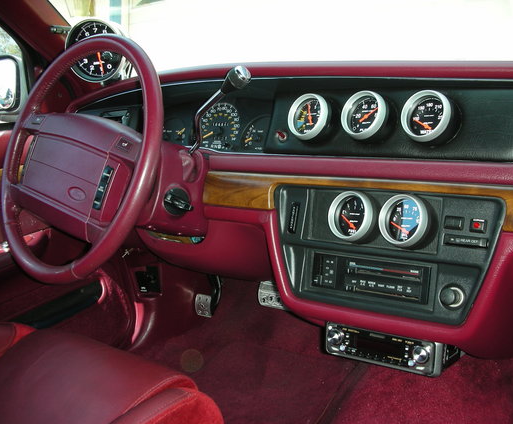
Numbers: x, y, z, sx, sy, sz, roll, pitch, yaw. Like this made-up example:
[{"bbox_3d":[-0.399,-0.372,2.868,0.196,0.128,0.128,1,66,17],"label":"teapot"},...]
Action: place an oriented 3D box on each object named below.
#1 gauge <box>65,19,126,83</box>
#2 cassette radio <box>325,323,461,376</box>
[{"bbox_3d":[-0.327,-0.341,1.222,0.128,0.128,0.085,3,13,11],"label":"gauge"},{"bbox_3d":[0.232,0.208,0.932,0.180,0.053,0.160,4,2,37],"label":"cassette radio"}]

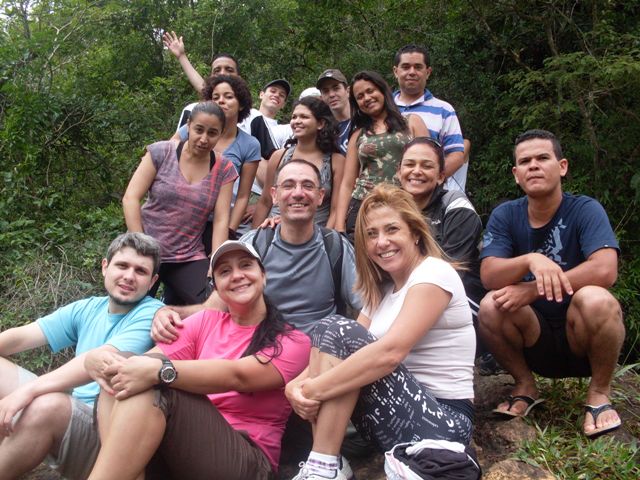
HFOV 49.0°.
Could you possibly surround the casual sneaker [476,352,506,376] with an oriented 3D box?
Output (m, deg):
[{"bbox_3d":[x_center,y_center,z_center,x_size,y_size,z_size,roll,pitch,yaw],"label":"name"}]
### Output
[{"bbox_3d":[0.666,0.475,2.680,0.105,0.110,0.270,-1,-3,25],"label":"casual sneaker"}]

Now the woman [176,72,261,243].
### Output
[{"bbox_3d":[-0.485,-0.090,3.400,0.440,1.380,0.470,0,-3,3],"label":"woman"}]

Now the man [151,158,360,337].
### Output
[{"bbox_3d":[-0.140,0.190,2.380,0.660,0.980,0.750,0,-3,2],"label":"man"}]

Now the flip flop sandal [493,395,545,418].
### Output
[{"bbox_3d":[0.662,0.552,2.330,0.105,0.055,0.270,-2,-4,30],"label":"flip flop sandal"}]

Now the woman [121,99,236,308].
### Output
[{"bbox_3d":[-0.575,0.135,2.930,0.480,1.380,0.520,0,-3,-9],"label":"woman"}]

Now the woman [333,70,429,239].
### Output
[{"bbox_3d":[0.285,-0.100,3.370,0.460,1.440,0.450,0,-3,5],"label":"woman"}]

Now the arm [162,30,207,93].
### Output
[{"bbox_3d":[-0.764,-1.012,4.050,0.140,0.450,0.130,-35,3,-6],"label":"arm"}]

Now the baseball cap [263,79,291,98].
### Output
[{"bbox_3d":[-0.251,-0.881,4.100,0.165,0.125,0.250,16,9,-10],"label":"baseball cap"}]

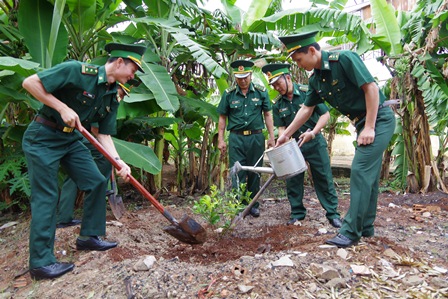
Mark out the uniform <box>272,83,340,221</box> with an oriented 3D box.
[{"bbox_3d":[0.837,0.010,3.450,0.600,1.420,0.450,1,2,34],"label":"uniform"}]

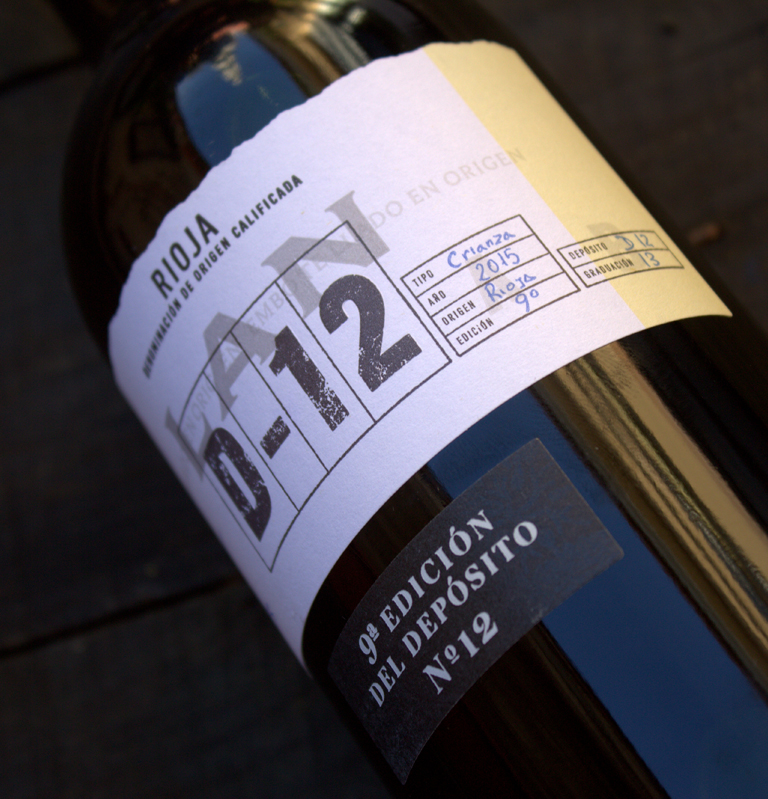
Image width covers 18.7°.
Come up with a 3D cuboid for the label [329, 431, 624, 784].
[{"bbox_3d":[0.008,0.026,0.278,0.043,0.007,0.018,-49,62,26],"label":"label"}]

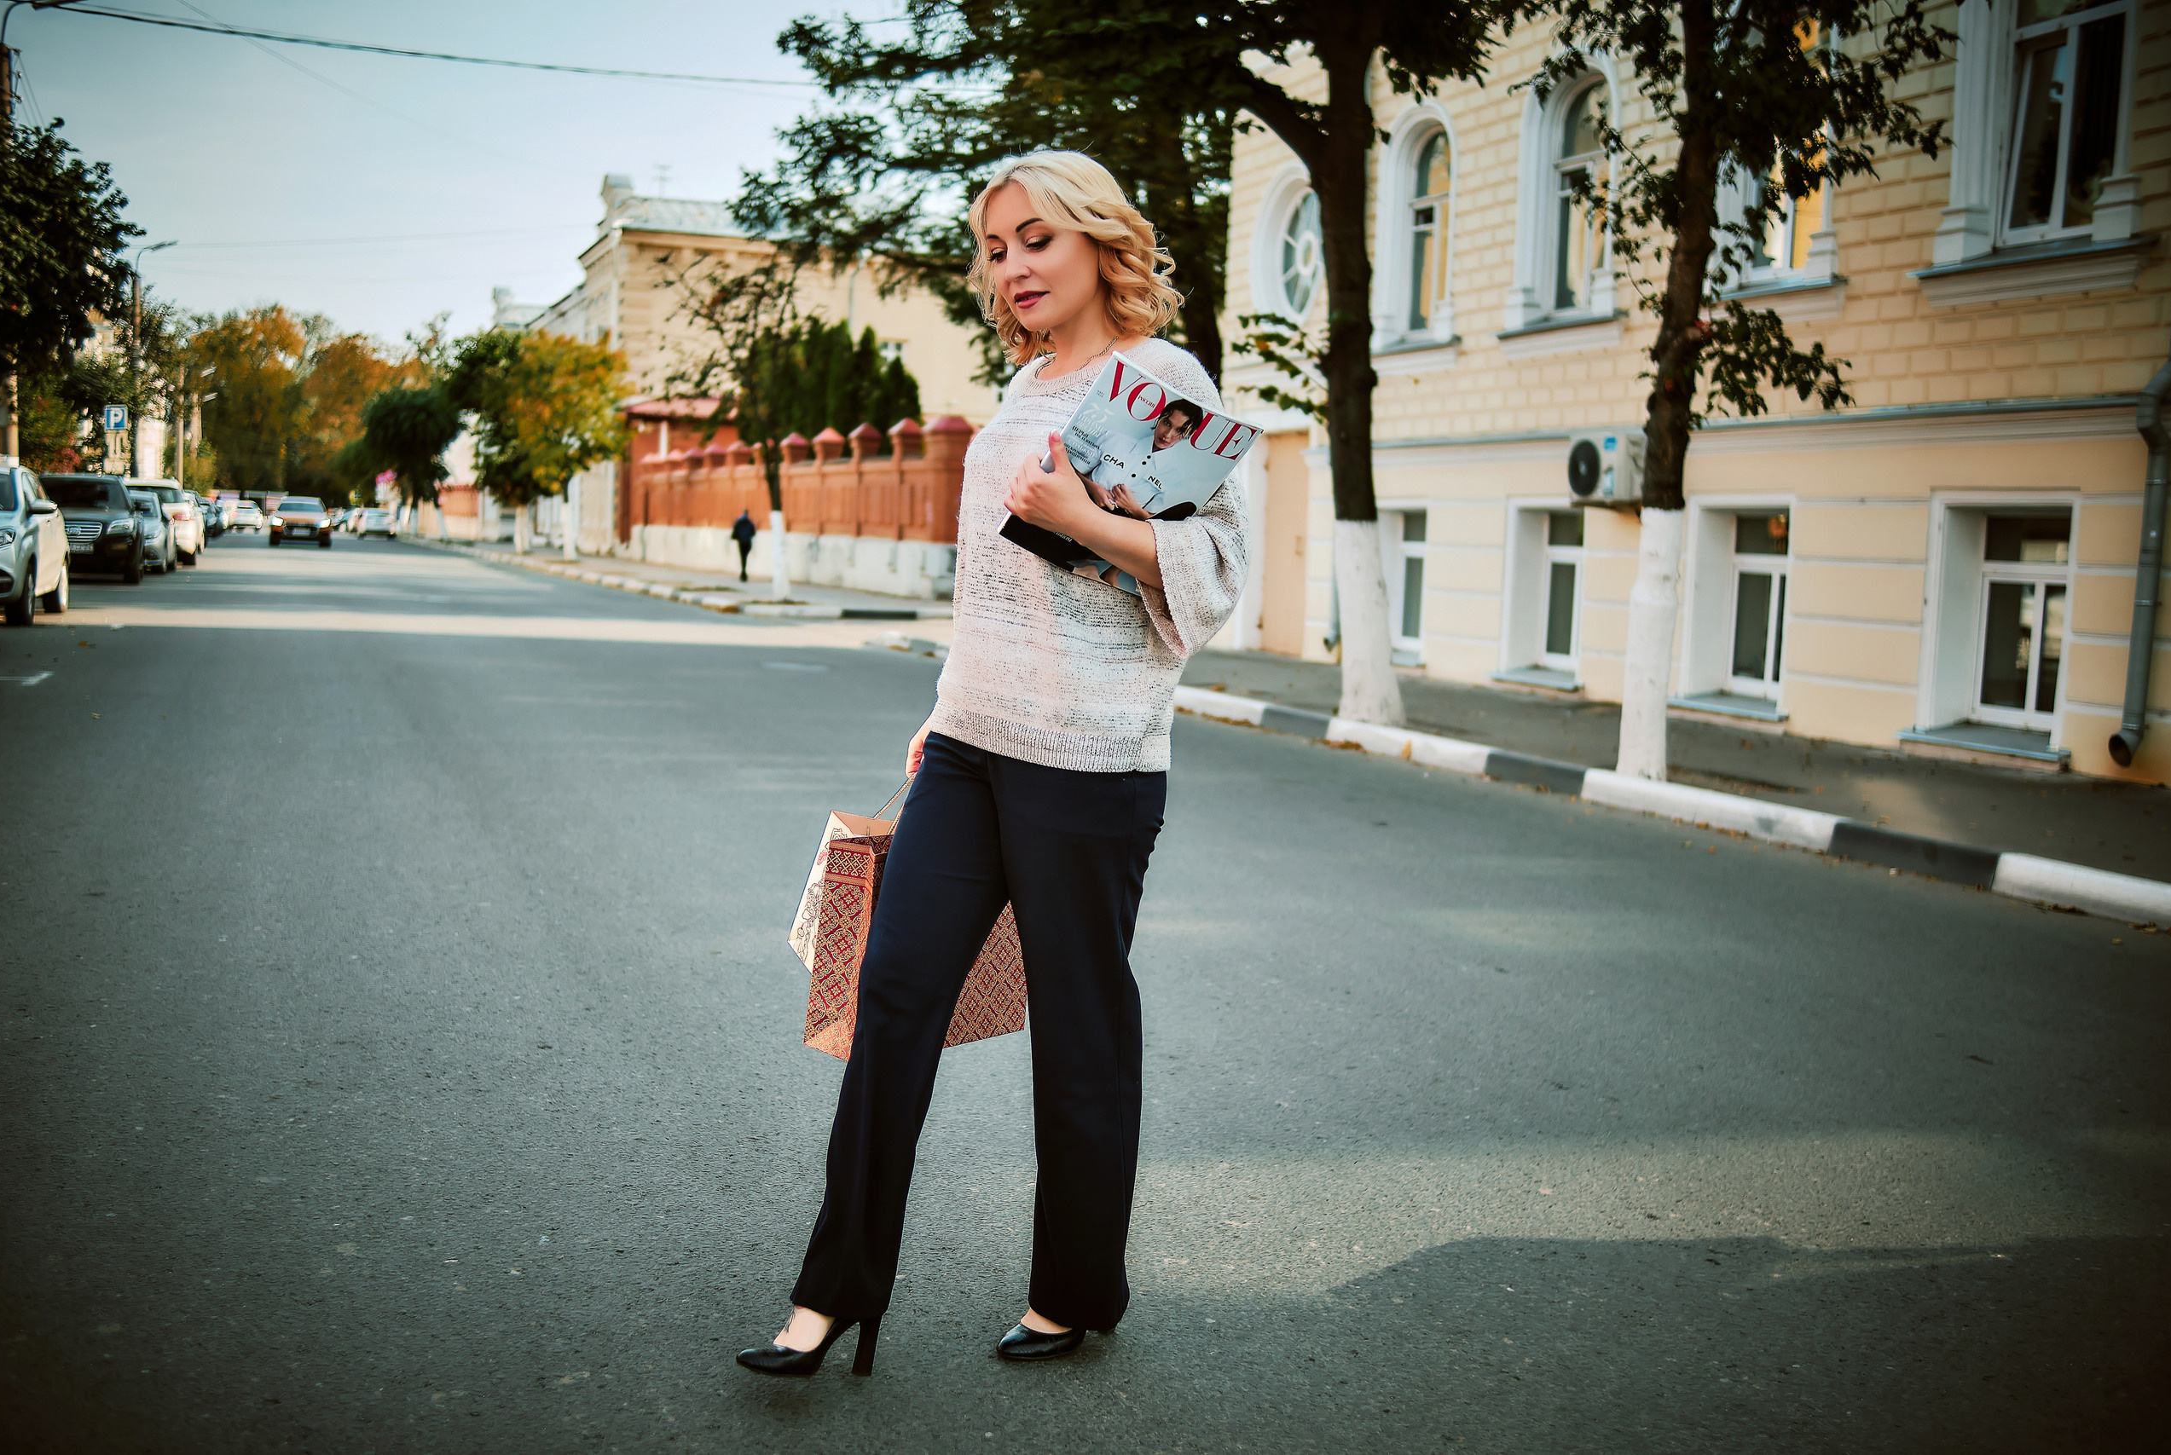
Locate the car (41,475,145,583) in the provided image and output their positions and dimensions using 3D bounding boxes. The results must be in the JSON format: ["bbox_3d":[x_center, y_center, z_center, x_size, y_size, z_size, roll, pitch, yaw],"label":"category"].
[{"bbox_3d":[-14.804,-3.008,31.233,1.820,1.670,4.400,1,5,-21],"label":"car"}]

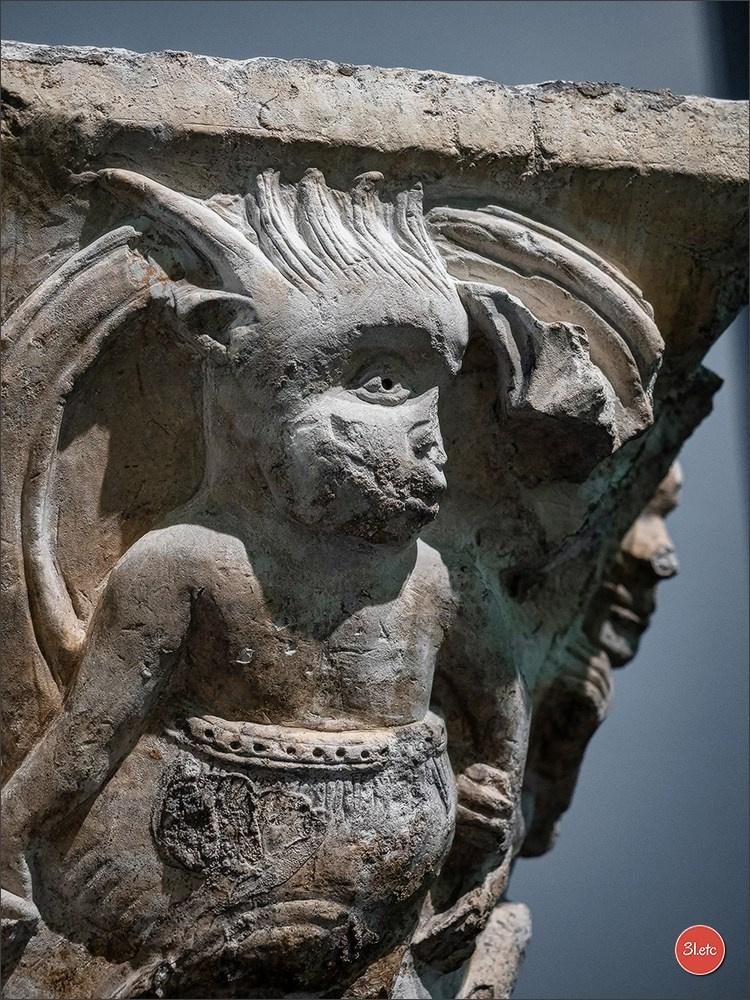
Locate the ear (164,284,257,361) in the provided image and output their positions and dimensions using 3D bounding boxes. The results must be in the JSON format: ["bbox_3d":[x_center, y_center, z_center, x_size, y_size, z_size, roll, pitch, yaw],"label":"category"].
[{"bbox_3d":[-0.116,-0.125,1.300,0.063,0.050,0.040,0,-18,-7],"label":"ear"}]

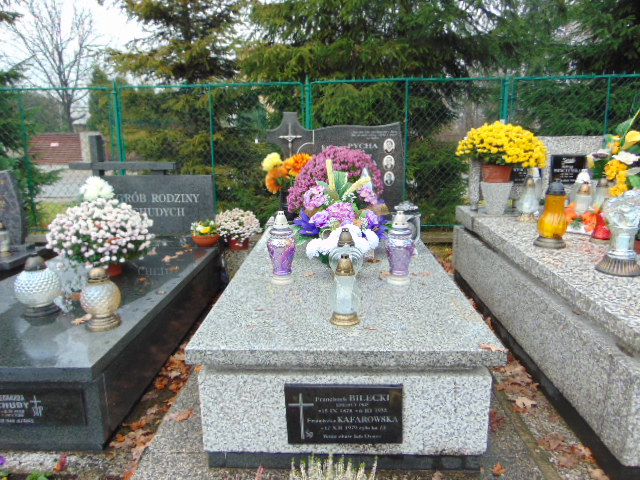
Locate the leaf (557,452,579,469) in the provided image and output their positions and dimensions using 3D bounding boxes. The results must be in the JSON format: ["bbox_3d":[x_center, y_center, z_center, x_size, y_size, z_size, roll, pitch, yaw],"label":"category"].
[{"bbox_3d":[0.872,0.767,1.615,0.073,0.020,0.064,0,13,2],"label":"leaf"}]

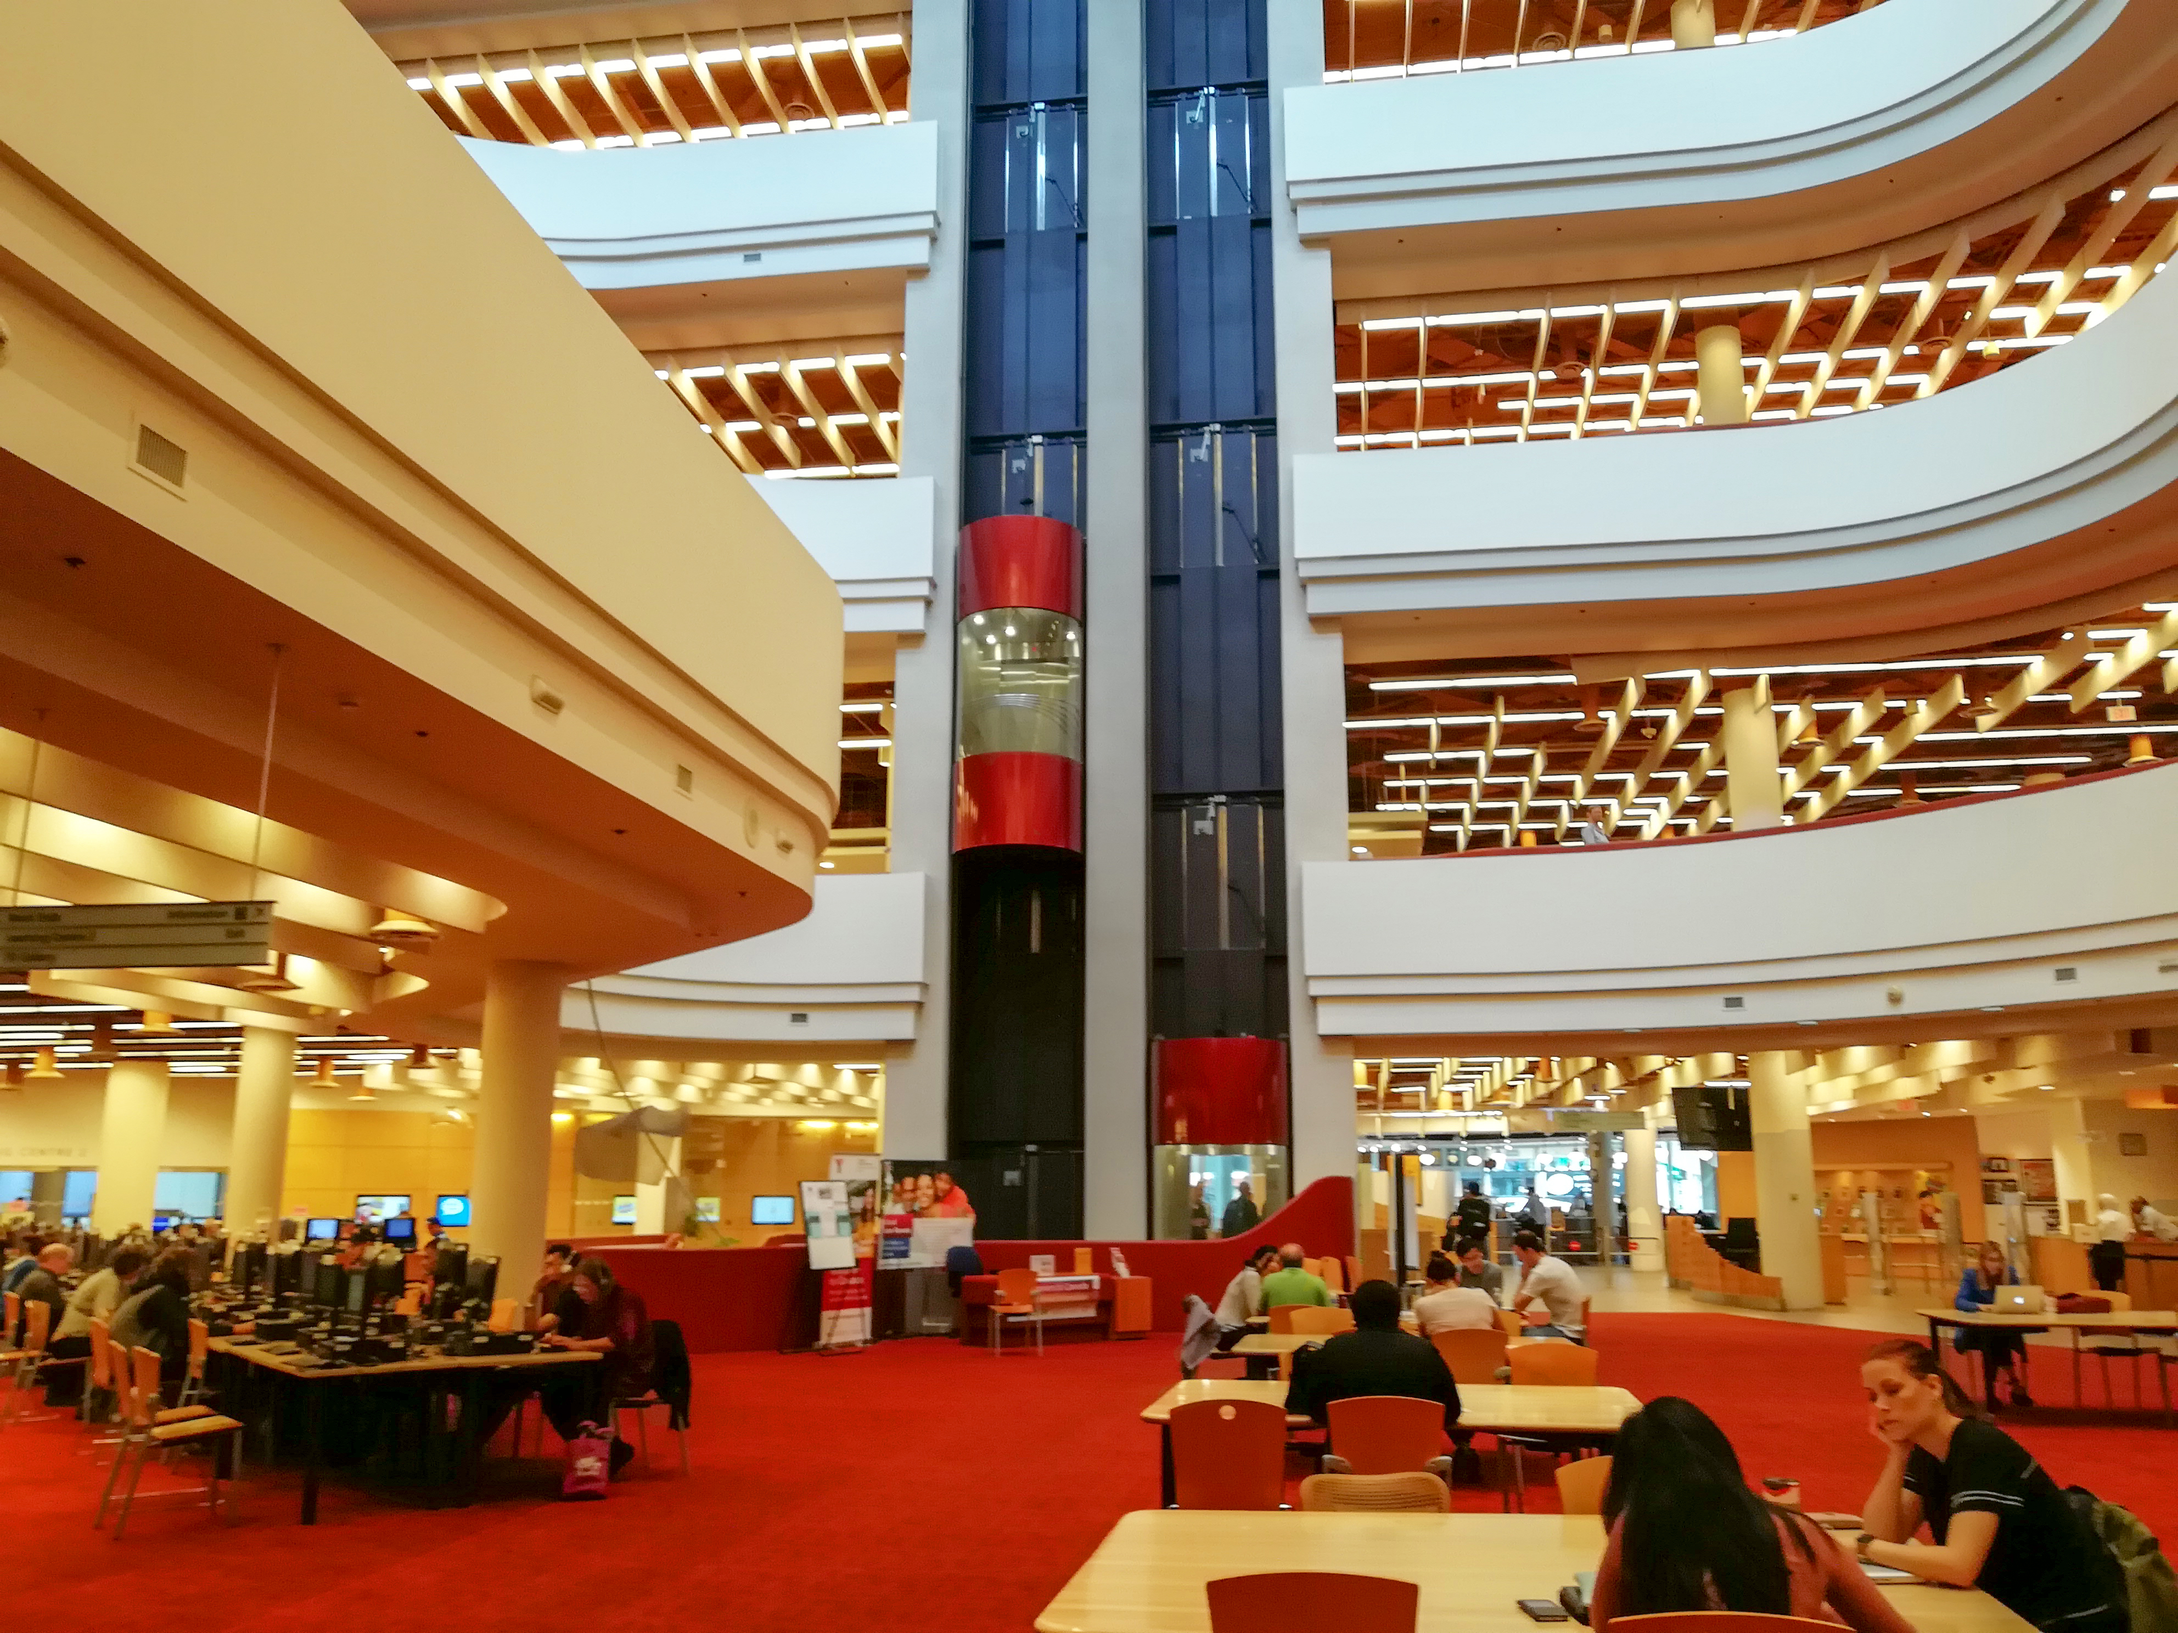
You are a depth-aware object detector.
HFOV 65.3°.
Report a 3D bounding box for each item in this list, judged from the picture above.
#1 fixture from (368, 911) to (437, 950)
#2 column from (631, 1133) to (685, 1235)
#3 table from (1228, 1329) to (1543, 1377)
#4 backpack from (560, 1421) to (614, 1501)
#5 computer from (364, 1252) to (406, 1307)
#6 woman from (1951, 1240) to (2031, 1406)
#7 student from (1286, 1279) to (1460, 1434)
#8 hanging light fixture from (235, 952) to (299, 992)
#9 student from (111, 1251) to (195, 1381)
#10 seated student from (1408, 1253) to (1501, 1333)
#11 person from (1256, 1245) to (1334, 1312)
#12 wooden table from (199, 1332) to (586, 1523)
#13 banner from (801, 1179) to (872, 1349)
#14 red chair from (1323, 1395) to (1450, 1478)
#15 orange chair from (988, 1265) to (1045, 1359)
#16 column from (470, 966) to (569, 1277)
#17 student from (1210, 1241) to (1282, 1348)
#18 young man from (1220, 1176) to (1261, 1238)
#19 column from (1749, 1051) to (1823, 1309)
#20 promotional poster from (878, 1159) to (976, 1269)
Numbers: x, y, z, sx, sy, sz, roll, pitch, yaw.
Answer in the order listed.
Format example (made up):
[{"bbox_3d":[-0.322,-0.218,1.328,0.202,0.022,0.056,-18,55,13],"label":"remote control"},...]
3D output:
[{"bbox_3d":[-4.918,0.825,12.200,0.480,0.320,0.480,0,-12,0],"label":"fixture"},{"bbox_3d":[-7.587,6.596,30.000,0.820,3.100,0.820,4,-13,-16],"label":"column"},{"bbox_3d":[1.898,3.473,9.964,2.060,0.715,1.300,-2,-13,9],"label":"table"},{"bbox_3d":[-2.708,3.457,9.161,0.260,0.390,0.150,-2,-13,8],"label":"backpack"},{"bbox_3d":[-4.266,2.811,10.300,0.420,0.370,0.170,-12,-17,43],"label":"computer"},{"bbox_3d":[7.209,4.036,13.547,0.500,1.240,0.700,-1,-13,3],"label":"woman"},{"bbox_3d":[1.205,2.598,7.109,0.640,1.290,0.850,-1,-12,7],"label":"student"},{"bbox_3d":[-7.520,1.380,15.569,0.500,0.420,0.500,0,-12,0],"label":"hanging light fixture"},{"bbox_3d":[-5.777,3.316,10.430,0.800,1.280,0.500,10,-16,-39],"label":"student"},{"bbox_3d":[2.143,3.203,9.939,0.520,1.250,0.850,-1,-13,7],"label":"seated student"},{"bbox_3d":[1.502,3.731,12.280,0.500,1.250,0.800,-1,-13,7],"label":"person"},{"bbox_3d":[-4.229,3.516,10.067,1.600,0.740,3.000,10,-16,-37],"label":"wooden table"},{"bbox_3d":[-2.769,4.804,18.238,0.620,1.770,0.500,8,-15,-33],"label":"banner"},{"bbox_3d":[1.194,2.784,6.905,0.530,0.840,0.570,-1,-12,7],"label":"red chair"},{"bbox_3d":[-0.760,5.081,17.416,0.530,0.840,0.570,3,-13,-12],"label":"orange chair"},{"bbox_3d":[-5.320,3.238,15.773,0.650,3.680,0.650,0,-12,0],"label":"column"},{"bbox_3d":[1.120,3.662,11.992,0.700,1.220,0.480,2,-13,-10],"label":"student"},{"bbox_3d":[2.002,5.677,22.093,0.520,1.790,0.360,-5,-14,20],"label":"young man"},{"bbox_3d":[9.640,4.981,23.478,0.750,3.600,0.750,0,-12,0],"label":"column"},{"bbox_3d":[-1.827,4.490,19.200,1.150,1.250,0.120,7,-14,-29],"label":"promotional poster"}]

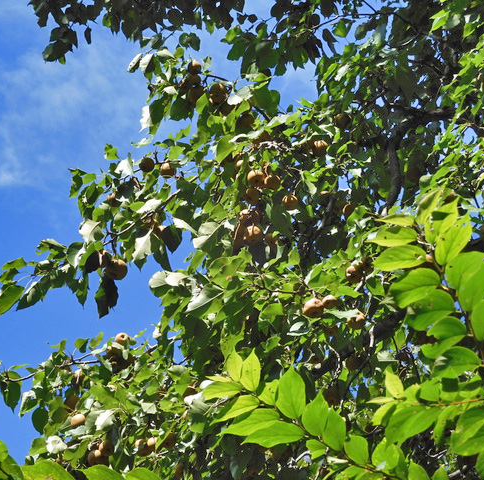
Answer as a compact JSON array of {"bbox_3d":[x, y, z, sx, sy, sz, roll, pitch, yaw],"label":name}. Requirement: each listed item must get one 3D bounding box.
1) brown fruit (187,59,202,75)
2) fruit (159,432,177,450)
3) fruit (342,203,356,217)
[{"bbox_3d":[-0.135,-0.490,6.300,0.044,0.044,0.044,1,-25,-1],"label":"brown fruit"},{"bbox_3d":[-0.181,0.490,5.400,0.043,0.041,0.043,0,-25,0],"label":"fruit"},{"bbox_3d":[0.315,-0.089,6.500,0.047,0.047,0.047,-1,-25,3],"label":"fruit"}]

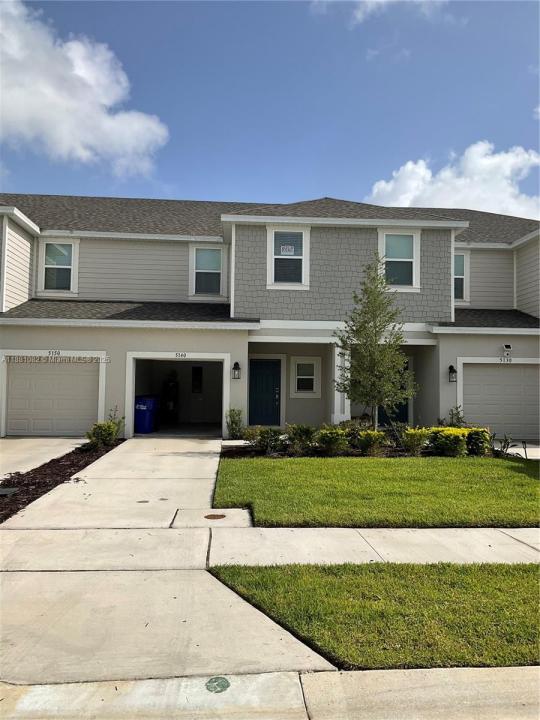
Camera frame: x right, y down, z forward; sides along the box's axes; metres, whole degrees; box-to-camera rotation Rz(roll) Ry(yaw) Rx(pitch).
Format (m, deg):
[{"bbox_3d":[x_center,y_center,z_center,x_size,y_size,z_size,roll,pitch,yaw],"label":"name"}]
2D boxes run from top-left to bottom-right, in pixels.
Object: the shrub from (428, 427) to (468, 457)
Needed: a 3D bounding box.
[{"bbox_3d":[4.119,1.879,13.913,0.949,0.688,0.800,1,-3,-5],"label":"shrub"}]

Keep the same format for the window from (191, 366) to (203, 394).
[{"bbox_3d":[-2.738,0.713,22.621,0.420,1.020,0.100,1,-3,-3],"label":"window"}]

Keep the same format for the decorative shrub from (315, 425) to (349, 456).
[{"bbox_3d":[1.388,1.829,13.617,0.760,0.700,0.700,1,-3,-3],"label":"decorative shrub"}]

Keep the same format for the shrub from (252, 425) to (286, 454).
[{"bbox_3d":[-0.011,1.821,13.645,0.770,0.630,0.700,1,-3,-3],"label":"shrub"}]

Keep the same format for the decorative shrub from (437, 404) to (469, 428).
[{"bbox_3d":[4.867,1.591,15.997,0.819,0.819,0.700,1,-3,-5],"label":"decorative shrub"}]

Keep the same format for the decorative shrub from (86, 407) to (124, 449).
[{"bbox_3d":[-3.941,1.641,14.450,0.920,0.950,0.850,1,-3,-3],"label":"decorative shrub"}]

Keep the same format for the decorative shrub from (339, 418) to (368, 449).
[{"bbox_3d":[2.011,1.760,14.348,0.676,0.734,0.680,1,-3,-5],"label":"decorative shrub"}]

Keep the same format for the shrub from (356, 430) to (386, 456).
[{"bbox_3d":[2.299,1.902,13.661,0.680,0.600,0.650,1,-3,-3],"label":"shrub"}]

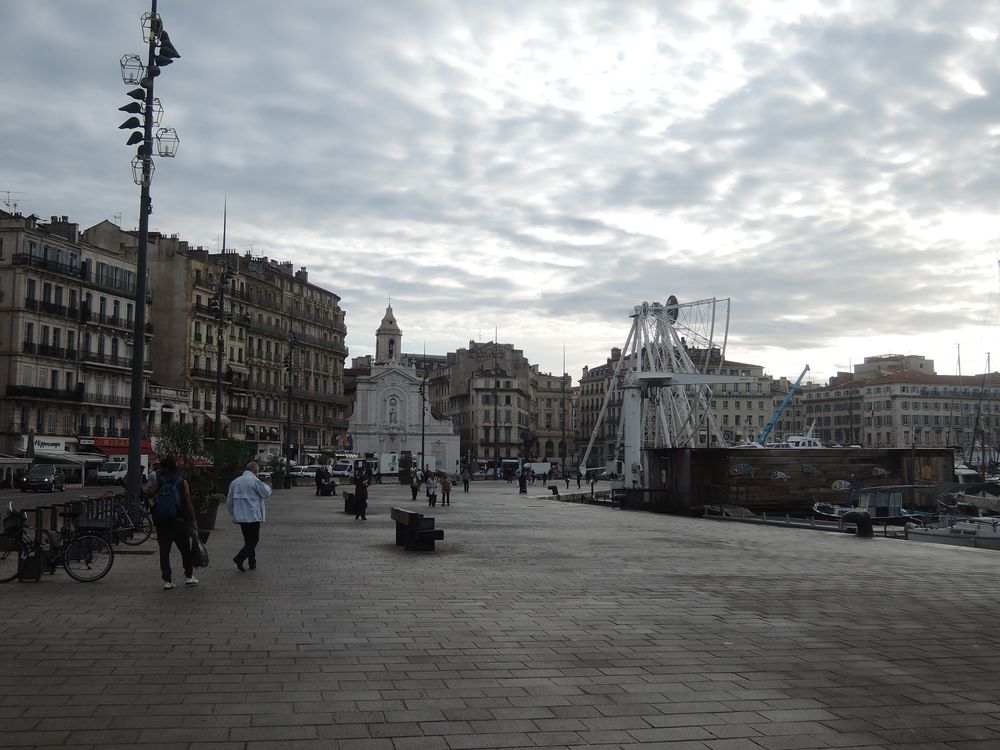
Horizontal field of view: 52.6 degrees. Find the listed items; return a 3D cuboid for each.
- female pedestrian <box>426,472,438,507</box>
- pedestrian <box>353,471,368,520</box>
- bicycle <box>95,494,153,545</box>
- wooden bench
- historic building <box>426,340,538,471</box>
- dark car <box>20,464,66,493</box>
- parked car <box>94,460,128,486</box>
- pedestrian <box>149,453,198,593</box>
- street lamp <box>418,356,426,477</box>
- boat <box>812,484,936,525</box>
[{"bbox_3d":[-3.266,5.542,49.080,0.550,1.630,0.420,1,-6,-5],"label":"female pedestrian"},{"bbox_3d":[-4.671,4.019,33.982,0.460,1.660,0.430,-2,-6,20],"label":"pedestrian"},{"bbox_3d":[-7.748,2.876,20.252,1.700,1.050,0.550,2,-6,-12],"label":"bicycle"},{"bbox_3d":[-1.801,3.262,21.430,0.750,0.760,3.300,2,-6,-12],"label":"wooden bench"},{"bbox_3d":[-4.287,7.806,222.273,24.000,30.000,26.000,0,-5,0],"label":"historic building"},{"bbox_3d":[-30.695,6.913,68.091,1.880,1.820,4.600,2,-6,-12],"label":"dark car"},{"bbox_3d":[-35.620,9.227,95.154,2.050,2.500,5.400,-2,-6,16],"label":"parked car"},{"bbox_3d":[-4.456,2.005,13.822,0.600,1.780,0.470,0,-5,2],"label":"pedestrian"},{"bbox_3d":[-9.187,4.718,119.095,0.950,16.500,0.950,0,-5,0],"label":"street lamp"},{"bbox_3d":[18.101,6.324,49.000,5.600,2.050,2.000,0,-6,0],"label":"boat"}]

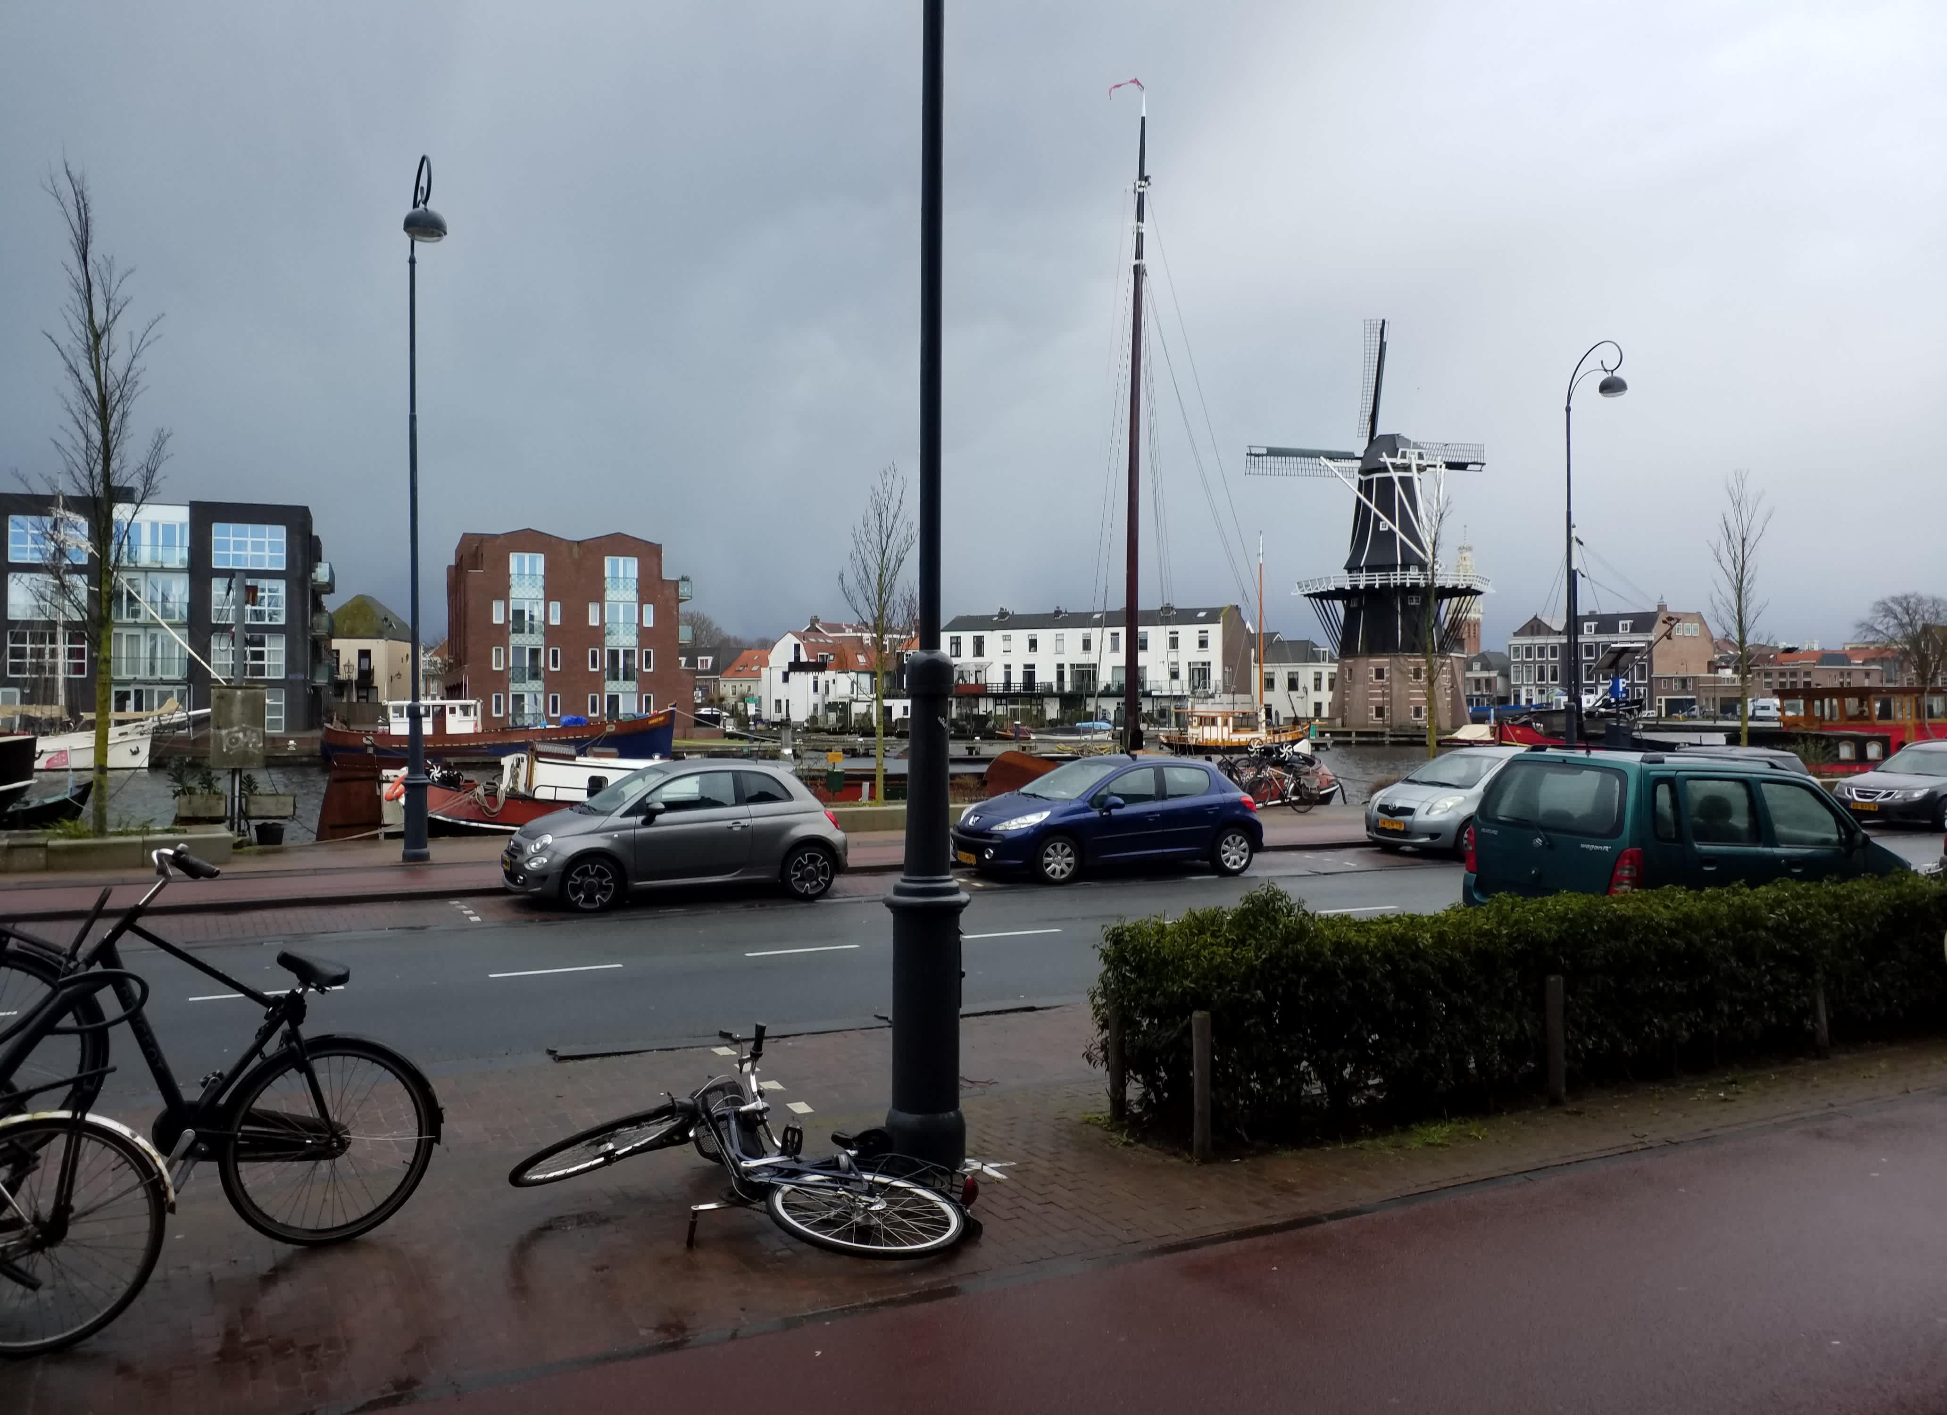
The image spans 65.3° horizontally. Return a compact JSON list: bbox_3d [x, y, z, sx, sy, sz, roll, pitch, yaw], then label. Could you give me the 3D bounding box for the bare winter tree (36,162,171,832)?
[{"bbox_3d":[-10.923,-2.646,19.112,1.750,8.440,1.750,0,0,-28],"label":"bare winter tree"}]

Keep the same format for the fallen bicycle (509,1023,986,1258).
[{"bbox_3d":[-0.766,1.552,5.643,1.680,0.580,1.000,3,5,20],"label":"fallen bicycle"}]

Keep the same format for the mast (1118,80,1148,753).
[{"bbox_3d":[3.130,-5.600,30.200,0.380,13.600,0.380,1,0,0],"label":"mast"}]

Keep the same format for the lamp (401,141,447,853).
[{"bbox_3d":[-6.819,-2.394,18.799,0.540,8.640,1.550,0,0,-28],"label":"lamp"}]

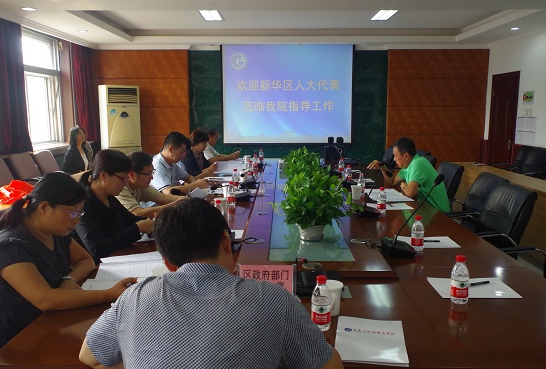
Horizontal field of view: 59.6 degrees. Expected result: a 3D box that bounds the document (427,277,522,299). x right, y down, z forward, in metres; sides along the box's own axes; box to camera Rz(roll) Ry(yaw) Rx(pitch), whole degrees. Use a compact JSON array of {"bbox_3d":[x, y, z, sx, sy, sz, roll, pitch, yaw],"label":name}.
[{"bbox_3d":[0.794,0.408,1.895,0.295,0.004,0.215,0,9,0],"label":"document"}]

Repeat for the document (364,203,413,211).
[{"bbox_3d":[0.858,0.160,3.486,0.290,0.004,0.220,0,9,0],"label":"document"}]

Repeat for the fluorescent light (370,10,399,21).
[{"bbox_3d":[1.534,-2.348,6.576,0.230,0.060,0.660,0,9,0],"label":"fluorescent light"}]

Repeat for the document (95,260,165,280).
[{"bbox_3d":[-0.607,0.367,2.086,0.300,0.015,0.210,-2,9,-10],"label":"document"}]

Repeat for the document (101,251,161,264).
[{"bbox_3d":[-0.632,0.347,2.211,0.297,0.014,0.190,-4,10,-24],"label":"document"}]

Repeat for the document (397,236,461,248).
[{"bbox_3d":[0.822,0.306,2.548,0.290,0.004,0.220,0,9,0],"label":"document"}]

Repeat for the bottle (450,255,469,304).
[{"bbox_3d":[0.684,0.340,1.739,0.061,0.177,0.061,0,9,0],"label":"bottle"}]

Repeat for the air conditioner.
[{"bbox_3d":[-2.372,-0.620,7.485,0.510,1.800,0.340,-7,11,-37],"label":"air conditioner"}]

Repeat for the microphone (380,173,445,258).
[{"bbox_3d":[0.690,0.147,2.311,0.280,0.380,0.160,0,9,0],"label":"microphone"}]

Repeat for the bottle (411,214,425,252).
[{"bbox_3d":[0.711,0.247,2.332,0.061,0.177,0.061,0,9,0],"label":"bottle"}]

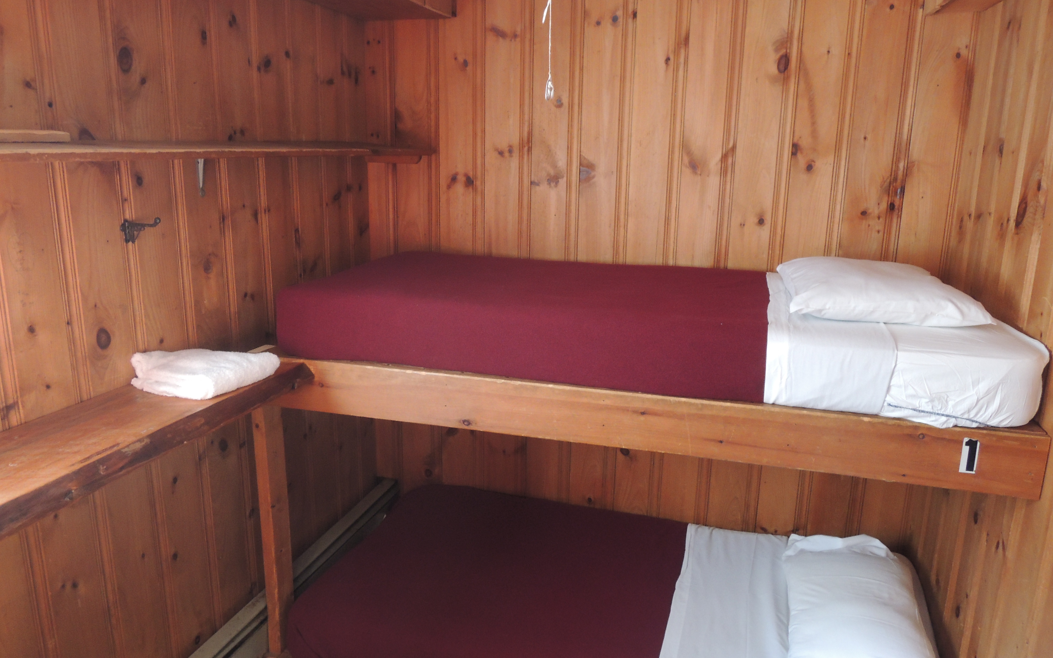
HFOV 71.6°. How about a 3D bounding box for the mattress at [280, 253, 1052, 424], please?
[{"bbox_3d":[0.323,-0.043,2.215,1.873,0.183,0.907,5,14,15],"label":"mattress"}]

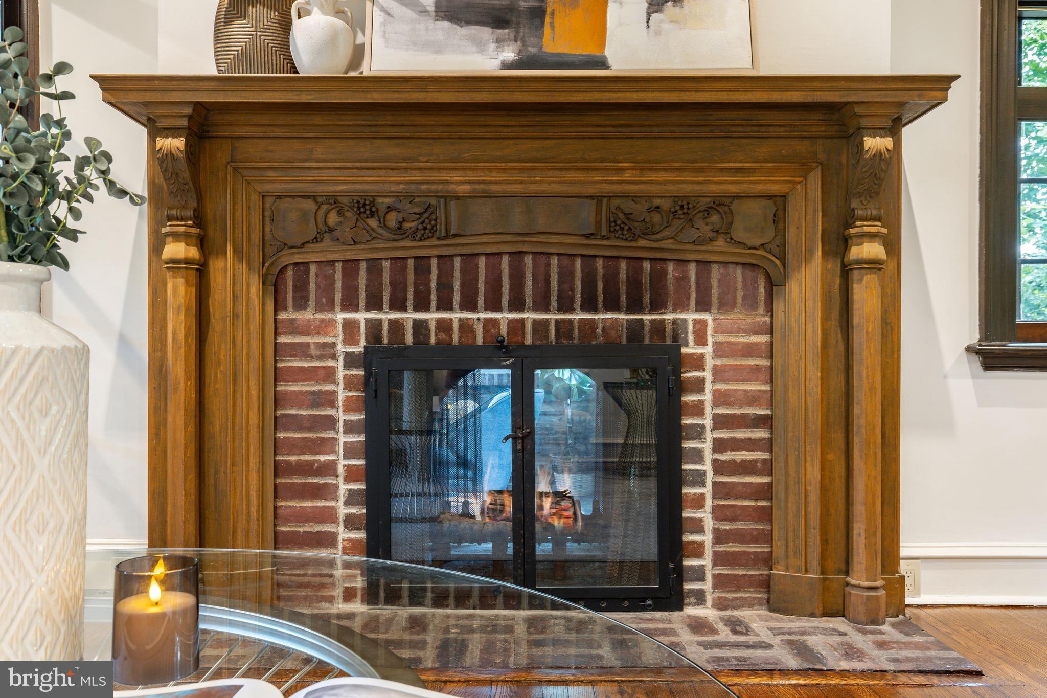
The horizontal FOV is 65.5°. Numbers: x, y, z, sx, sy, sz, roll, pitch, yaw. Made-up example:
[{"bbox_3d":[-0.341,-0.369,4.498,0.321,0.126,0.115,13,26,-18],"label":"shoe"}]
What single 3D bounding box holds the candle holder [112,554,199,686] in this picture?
[{"bbox_3d":[-0.383,0.280,0.850,0.083,0.110,0.083,0,0,0],"label":"candle holder"}]

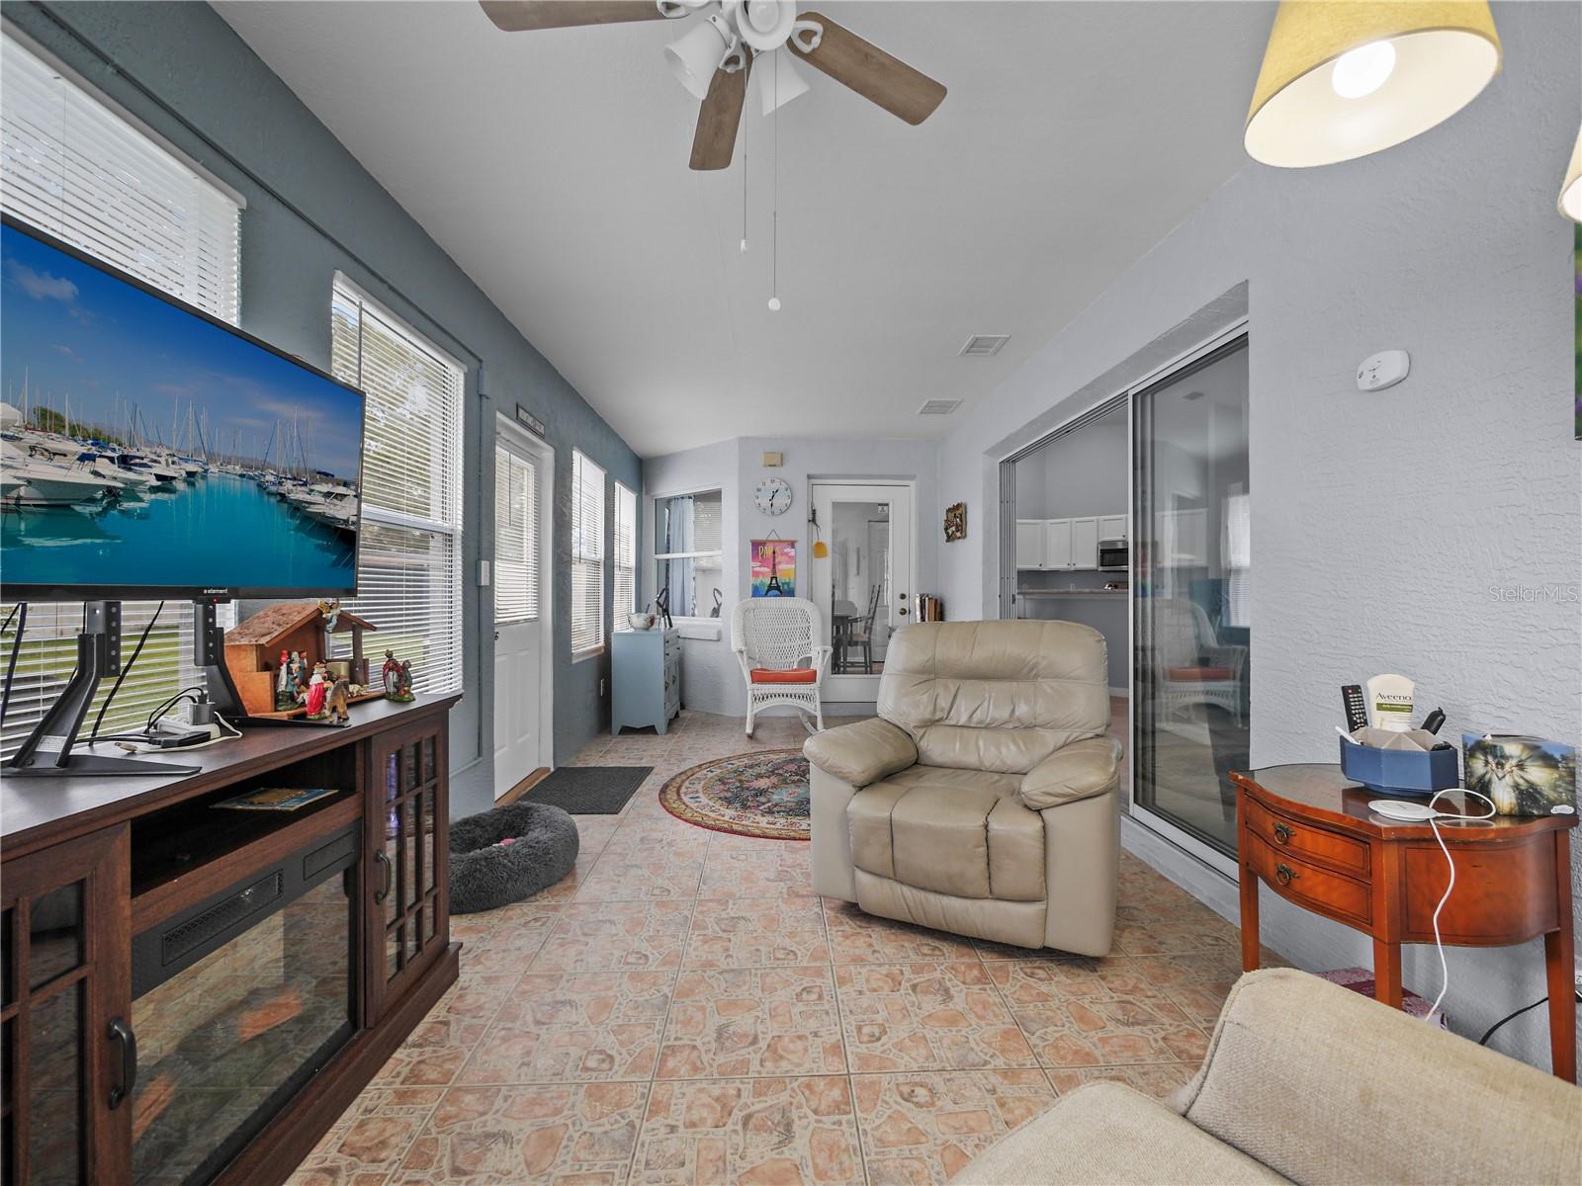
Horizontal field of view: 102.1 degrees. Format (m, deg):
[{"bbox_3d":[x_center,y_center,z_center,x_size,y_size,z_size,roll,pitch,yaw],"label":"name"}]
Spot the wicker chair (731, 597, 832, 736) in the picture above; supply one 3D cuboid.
[{"bbox_3d":[-0.083,0.600,5.420,0.750,1.110,0.850,0,0,-11],"label":"wicker chair"}]

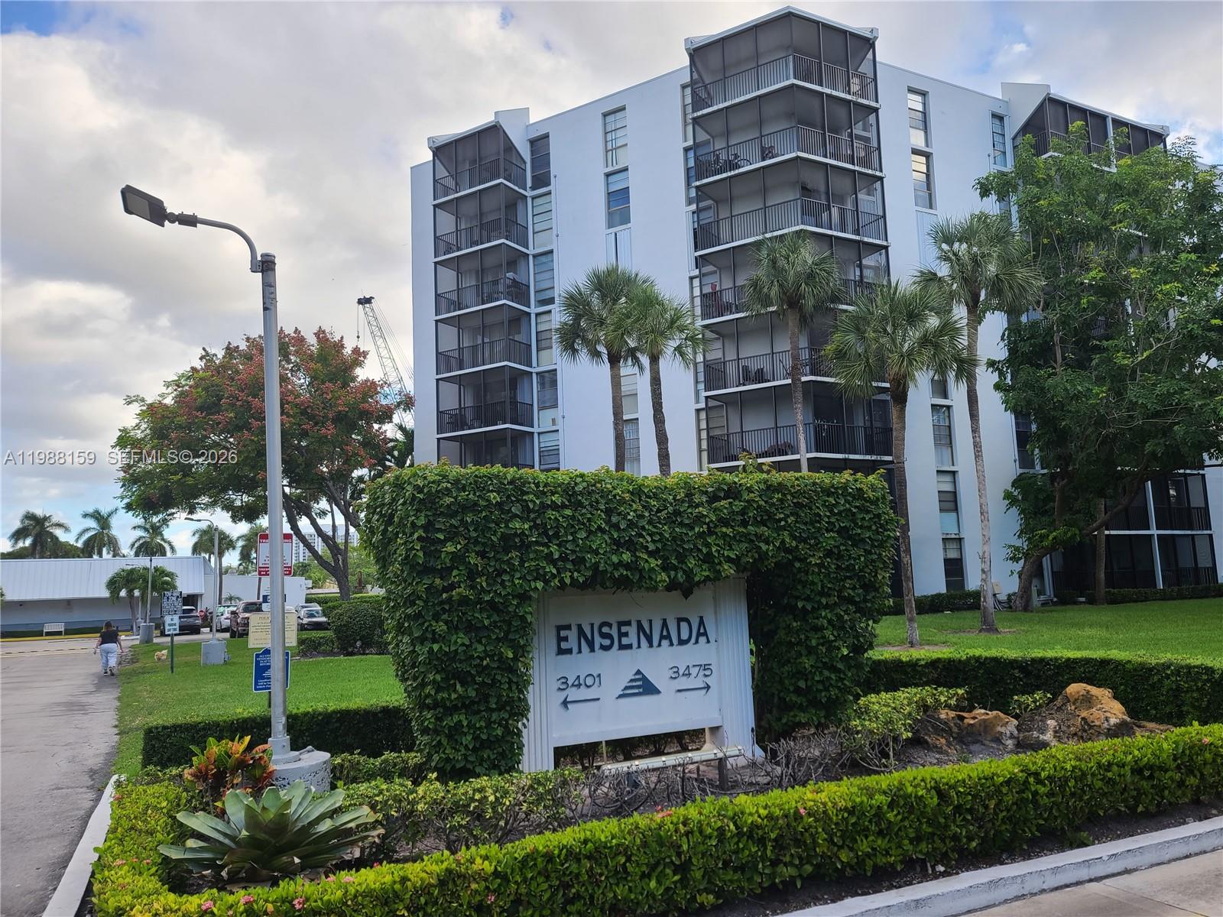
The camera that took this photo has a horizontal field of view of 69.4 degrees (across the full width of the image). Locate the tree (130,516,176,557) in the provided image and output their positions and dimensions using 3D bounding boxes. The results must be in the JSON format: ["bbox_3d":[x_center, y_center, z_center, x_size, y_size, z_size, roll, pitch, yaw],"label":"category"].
[{"bbox_3d":[-48.135,11.371,92.572,4.700,10.631,4.700,2,-8,-27],"label":"tree"}]

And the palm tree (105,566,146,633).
[{"bbox_3d":[-30.075,8.773,54.541,2.450,4.216,2.450,2,-9,-29],"label":"palm tree"}]

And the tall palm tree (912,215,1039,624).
[{"bbox_3d":[10.368,-1.248,24.049,3.400,11.638,3.400,-5,-8,23],"label":"tall palm tree"}]

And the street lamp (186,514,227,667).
[{"bbox_3d":[-13.274,4.297,28.986,1.300,4.860,0.750,2,-8,-28],"label":"street lamp"}]

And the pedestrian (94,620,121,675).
[{"bbox_3d":[-15.021,5.665,26.406,0.660,1.630,0.480,2,-8,-28],"label":"pedestrian"}]

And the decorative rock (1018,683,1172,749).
[{"bbox_3d":[4.329,2.312,7.900,1.250,0.530,0.850,-6,-8,27],"label":"decorative rock"}]

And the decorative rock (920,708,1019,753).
[{"bbox_3d":[3.079,2.343,7.600,0.780,0.360,0.550,-5,-8,21],"label":"decorative rock"}]

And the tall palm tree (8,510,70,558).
[{"bbox_3d":[-60.315,10.927,93.005,6.200,10.898,6.200,-2,-7,0],"label":"tall palm tree"}]

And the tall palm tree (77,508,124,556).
[{"bbox_3d":[-55.614,11.071,96.005,5.300,11.459,5.300,-2,-7,0],"label":"tall palm tree"}]

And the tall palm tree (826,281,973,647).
[{"bbox_3d":[6.792,-0.020,20.713,3.400,8.648,3.400,-2,-7,0],"label":"tall palm tree"}]

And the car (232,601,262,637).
[{"bbox_3d":[-19.201,8.492,47.212,2.000,1.930,5.750,2,-8,-28],"label":"car"}]

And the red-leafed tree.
[{"bbox_3d":[-14.634,0.908,37.016,12.000,12.754,11.000,-2,-7,0],"label":"red-leafed tree"}]

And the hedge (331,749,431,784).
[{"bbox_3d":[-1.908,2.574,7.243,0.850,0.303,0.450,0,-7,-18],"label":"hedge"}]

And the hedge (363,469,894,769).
[{"bbox_3d":[0.245,1.478,8.966,5.200,2.740,0.850,0,-7,-18],"label":"hedge"}]

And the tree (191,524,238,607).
[{"bbox_3d":[-31.313,9.062,70.003,3.600,7.590,3.600,-2,-7,0],"label":"tree"}]

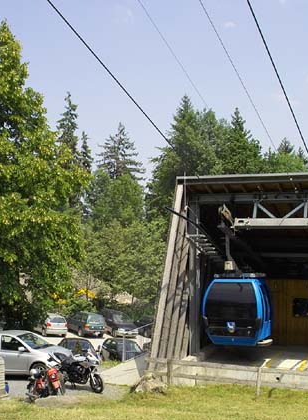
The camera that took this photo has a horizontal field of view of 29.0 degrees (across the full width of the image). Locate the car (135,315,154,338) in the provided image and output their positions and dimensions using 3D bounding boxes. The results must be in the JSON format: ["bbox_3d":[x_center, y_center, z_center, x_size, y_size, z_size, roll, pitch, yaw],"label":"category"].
[{"bbox_3d":[-0.200,7.750,40.600,1.720,1.430,4.200,1,-4,-17],"label":"car"}]

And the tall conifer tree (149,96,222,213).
[{"bbox_3d":[2.750,-0.700,55.000,6.800,20.000,6.800,0,-1,0],"label":"tall conifer tree"}]

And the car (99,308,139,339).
[{"bbox_3d":[-2.450,7.500,40.200,1.740,1.600,4.200,2,-4,-22],"label":"car"}]

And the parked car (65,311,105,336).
[{"bbox_3d":[-4.970,7.861,42.466,1.740,1.580,4.400,2,-3,-26],"label":"parked car"}]

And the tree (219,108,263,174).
[{"bbox_3d":[8.400,-0.200,58.000,5.600,19.400,5.600,0,-1,0],"label":"tree"}]

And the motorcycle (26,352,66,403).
[{"bbox_3d":[-2.849,4.324,15.575,0.800,1.150,1.950,2,-3,-35],"label":"motorcycle"}]

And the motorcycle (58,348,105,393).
[{"bbox_3d":[-2.280,4.500,17.600,2.080,1.200,0.750,-1,-1,37],"label":"motorcycle"}]

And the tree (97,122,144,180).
[{"bbox_3d":[-4.100,-0.600,72.000,6.200,20.000,6.200,0,-1,0],"label":"tree"}]

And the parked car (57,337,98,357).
[{"bbox_3d":[-3.862,7.118,29.969,1.680,1.430,4.100,1,-3,-18],"label":"parked car"}]

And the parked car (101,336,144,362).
[{"bbox_3d":[-1.492,7.093,29.969,1.680,1.430,4.100,1,-3,-22],"label":"parked car"}]

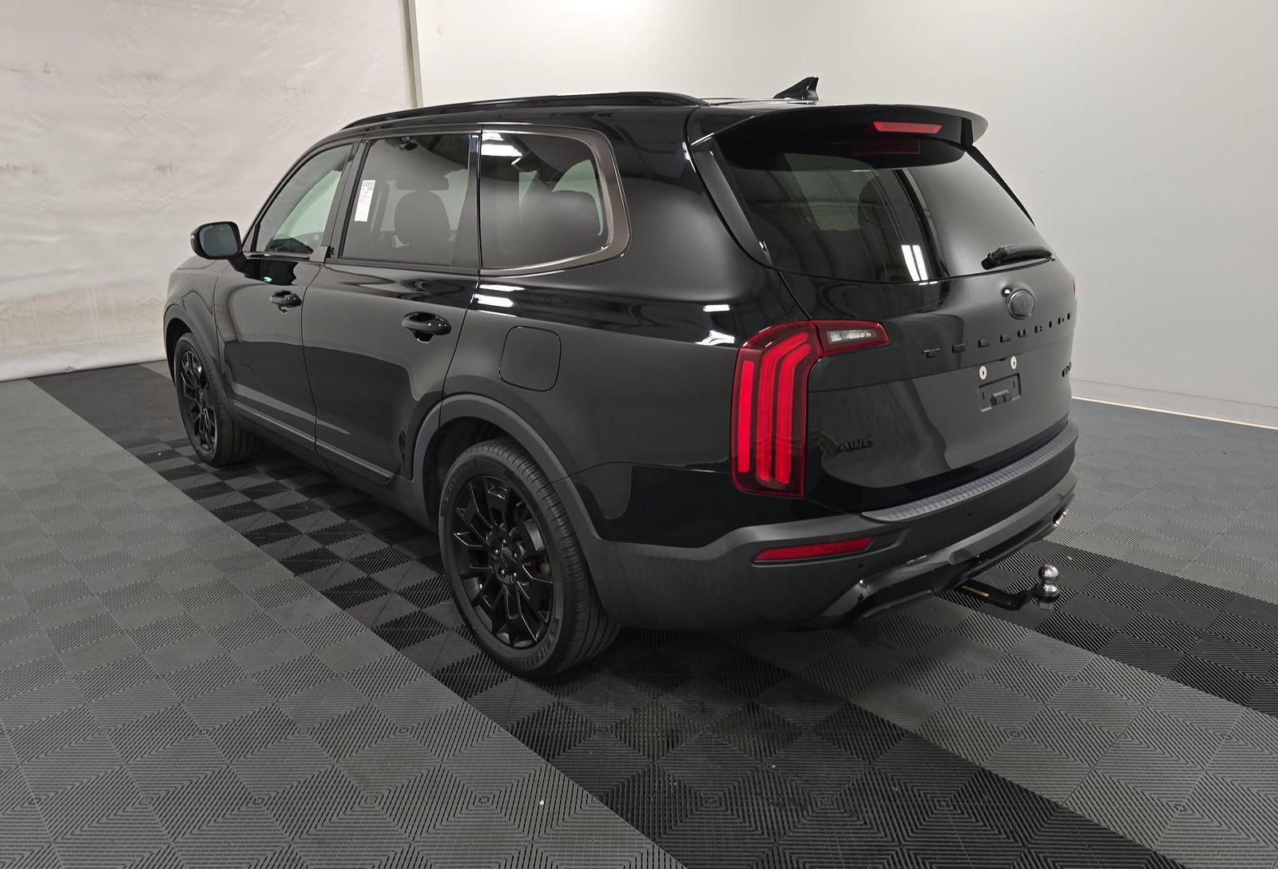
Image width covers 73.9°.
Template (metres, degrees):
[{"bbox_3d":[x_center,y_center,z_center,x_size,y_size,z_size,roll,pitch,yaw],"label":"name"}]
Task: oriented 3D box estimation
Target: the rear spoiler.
[{"bbox_3d":[0.669,-0.888,2.423,1.380,0.130,0.340,-15,21,-41],"label":"rear spoiler"}]

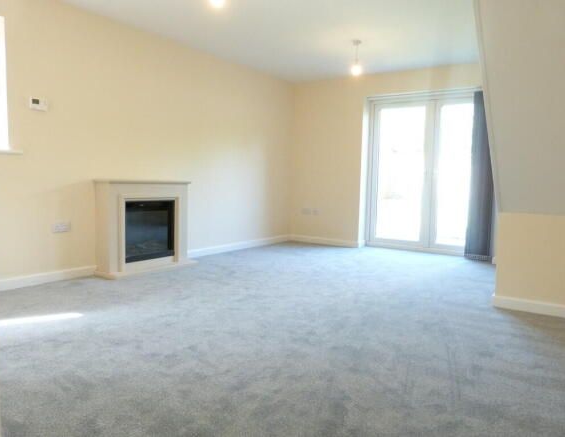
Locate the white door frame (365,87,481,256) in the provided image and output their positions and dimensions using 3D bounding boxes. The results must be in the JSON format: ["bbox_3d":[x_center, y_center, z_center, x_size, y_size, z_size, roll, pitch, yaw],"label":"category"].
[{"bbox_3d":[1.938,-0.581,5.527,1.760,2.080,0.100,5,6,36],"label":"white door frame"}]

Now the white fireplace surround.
[{"bbox_3d":[-1.312,0.071,4.218,0.300,0.890,1.065,5,6,36],"label":"white fireplace surround"}]

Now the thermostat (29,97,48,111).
[{"bbox_3d":[-1.981,-0.925,3.405,0.028,0.095,0.130,5,6,36],"label":"thermostat"}]

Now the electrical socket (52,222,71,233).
[{"bbox_3d":[-1.907,0.078,3.638,0.012,0.087,0.147,5,6,36],"label":"electrical socket"}]

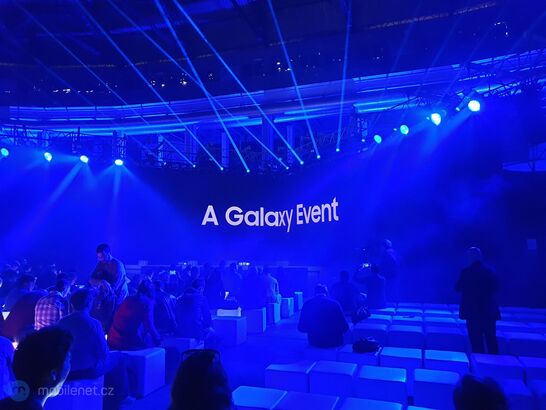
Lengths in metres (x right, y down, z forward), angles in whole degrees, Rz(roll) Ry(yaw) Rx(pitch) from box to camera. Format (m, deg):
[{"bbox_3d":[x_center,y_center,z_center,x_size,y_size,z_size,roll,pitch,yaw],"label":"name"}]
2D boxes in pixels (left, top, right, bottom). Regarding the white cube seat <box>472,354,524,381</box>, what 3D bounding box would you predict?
[{"bbox_3d":[2.532,1.991,4.639,0.450,0.460,0.440,-3,-7,19],"label":"white cube seat"}]

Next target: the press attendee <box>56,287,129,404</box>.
[{"bbox_3d":[-1.817,1.557,4.342,0.530,1.330,0.870,-3,-7,19],"label":"press attendee"}]

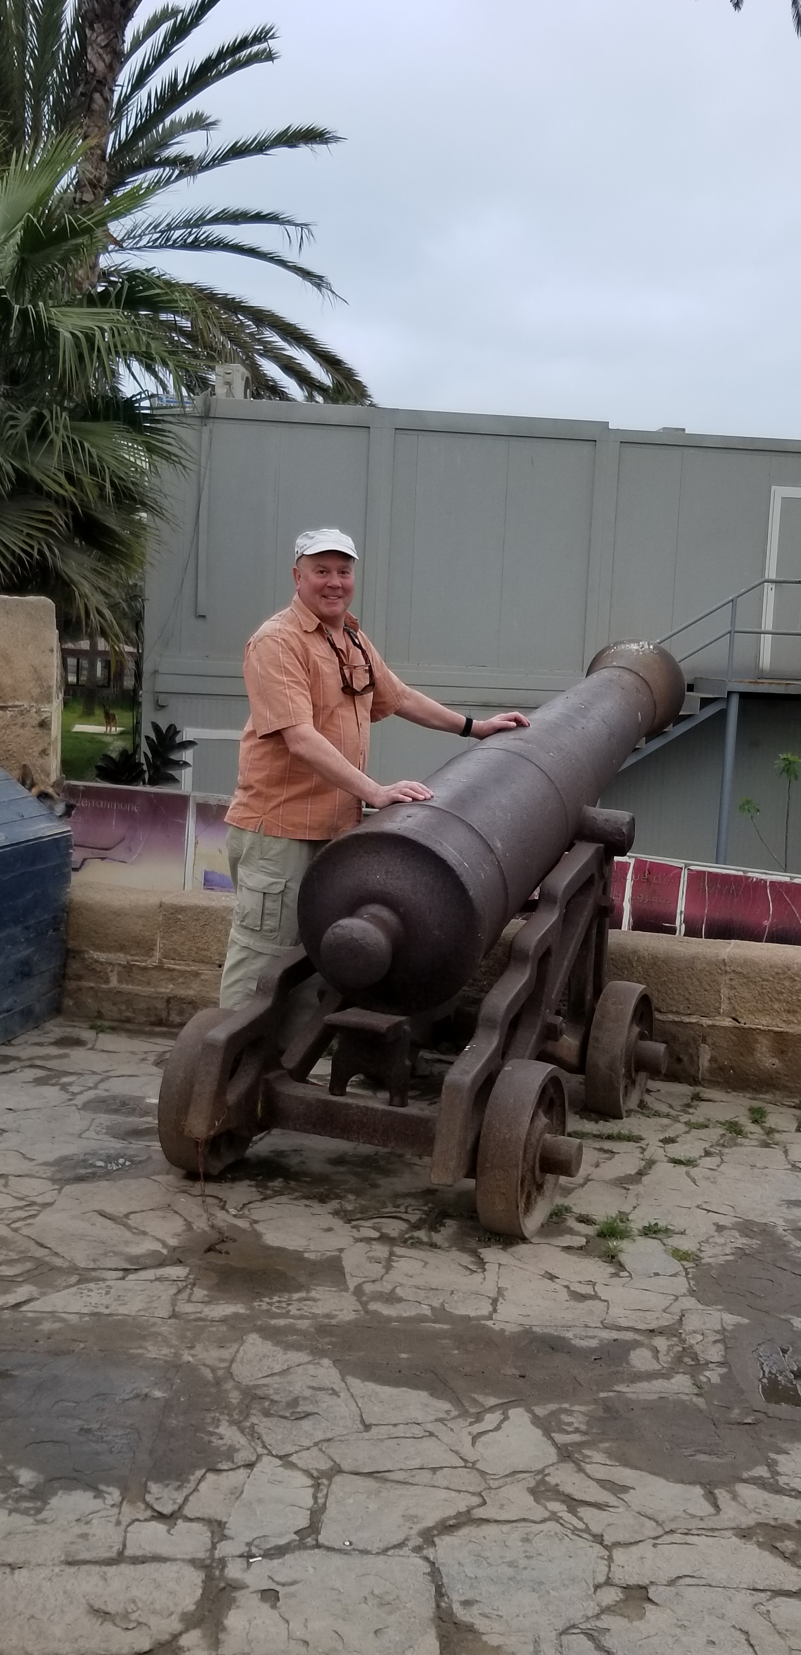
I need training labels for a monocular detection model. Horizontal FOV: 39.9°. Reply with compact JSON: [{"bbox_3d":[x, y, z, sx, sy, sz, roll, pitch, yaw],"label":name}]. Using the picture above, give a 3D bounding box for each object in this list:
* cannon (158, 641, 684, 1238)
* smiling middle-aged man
[{"bbox_3d":[0.385,0.080,3.570,1.100,1.600,2.550,5,4,26],"label":"cannon"},{"bbox_3d":[-0.030,-0.025,3.430,0.750,1.760,0.780,6,4,38],"label":"smiling middle-aged man"}]

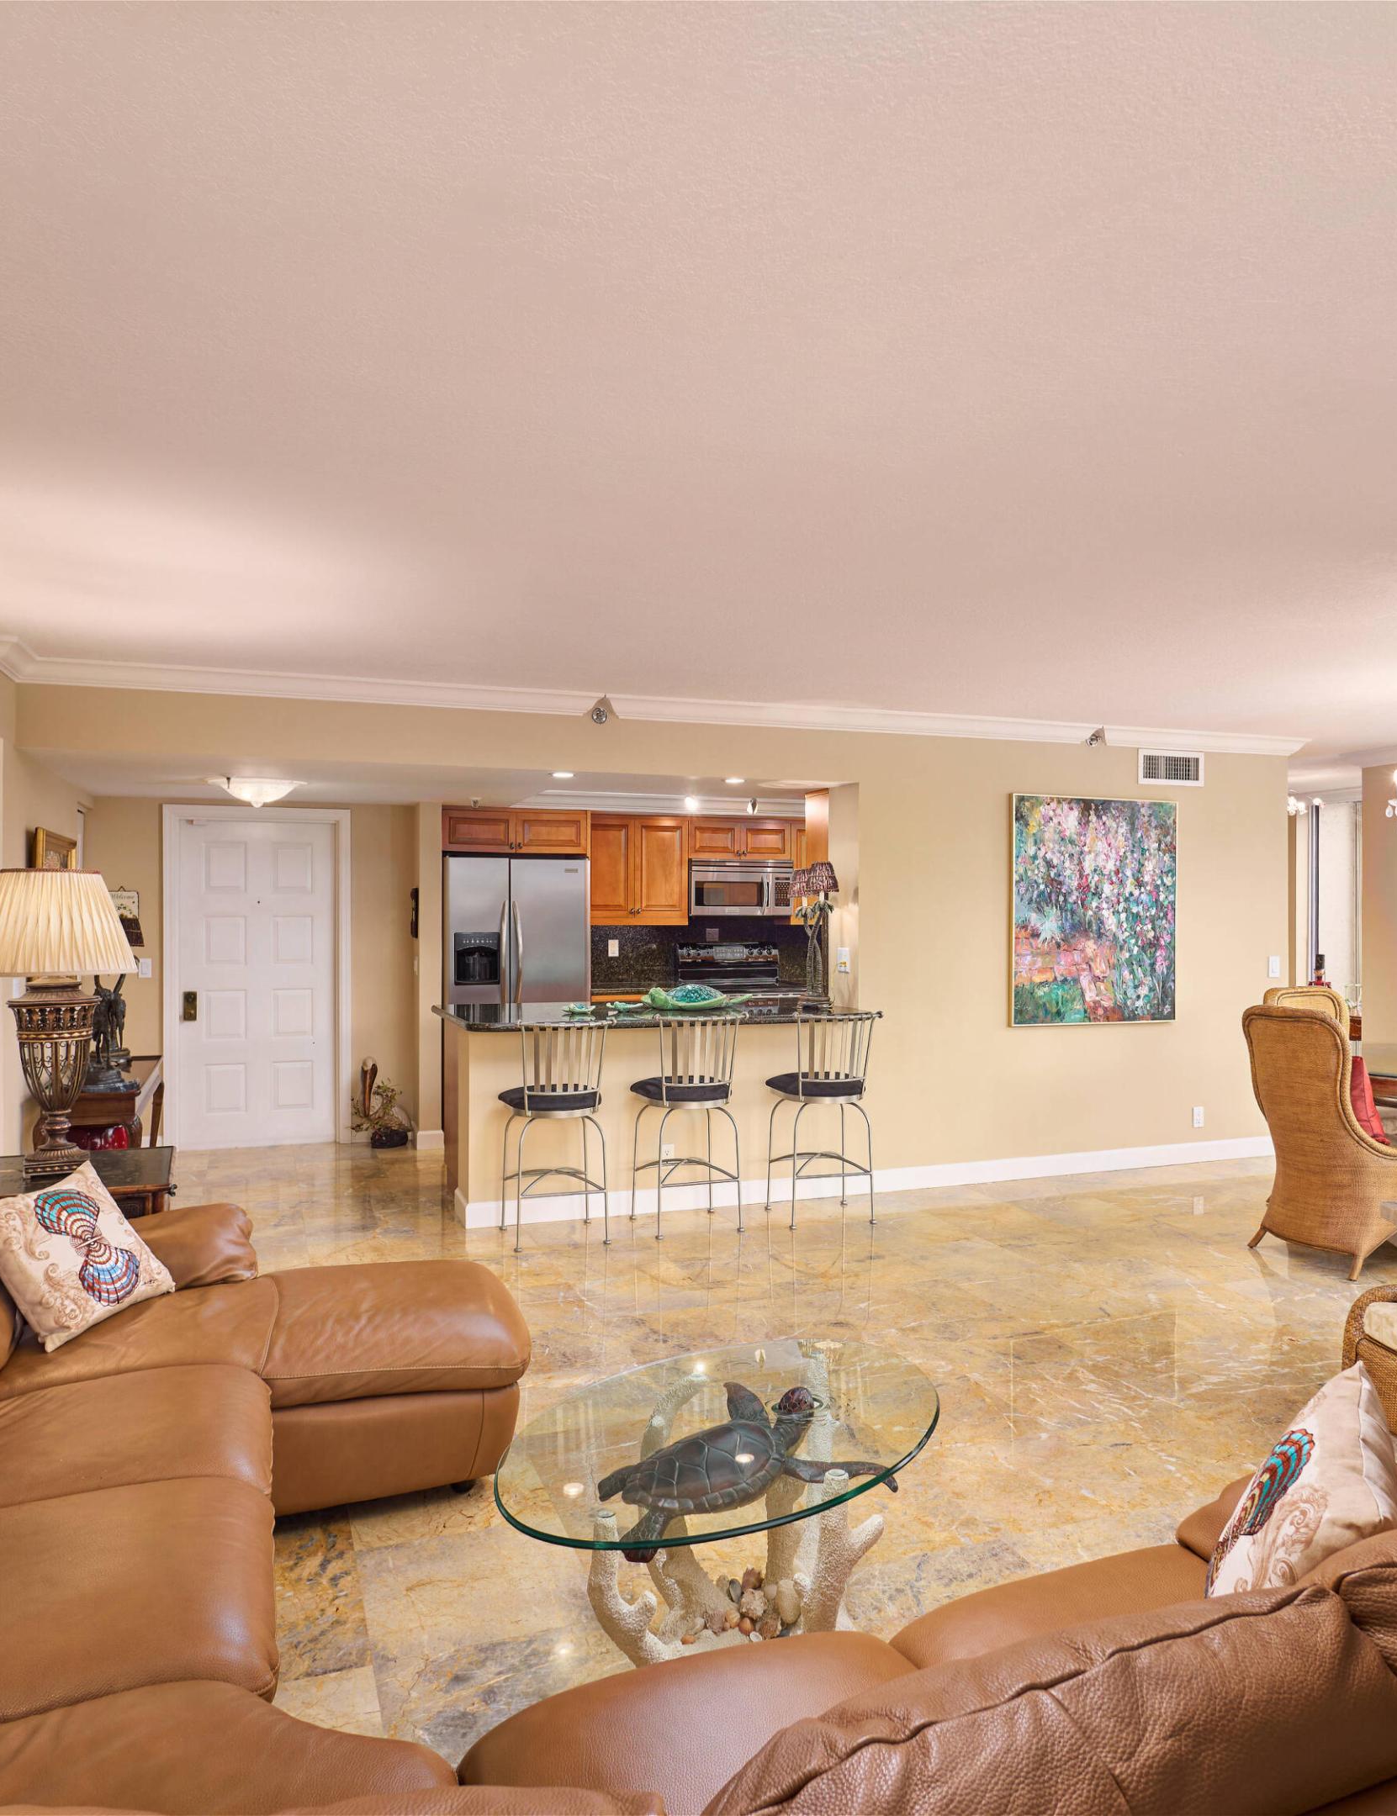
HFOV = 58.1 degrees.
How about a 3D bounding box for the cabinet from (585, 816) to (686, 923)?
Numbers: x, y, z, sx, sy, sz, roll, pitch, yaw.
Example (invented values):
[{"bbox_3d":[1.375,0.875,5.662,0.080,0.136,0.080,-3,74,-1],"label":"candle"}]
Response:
[{"bbox_3d":[-0.453,-0.254,8.497,0.695,0.735,0.330,0,0,-20],"label":"cabinet"}]

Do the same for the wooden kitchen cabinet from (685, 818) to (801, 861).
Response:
[{"bbox_3d":[0.240,-0.472,8.772,0.790,0.300,0.350,0,0,-21],"label":"wooden kitchen cabinet"}]

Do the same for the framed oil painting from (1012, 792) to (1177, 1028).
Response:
[{"bbox_3d":[2.191,0.018,6.934,1.100,1.240,0.045,0,0,-21],"label":"framed oil painting"}]

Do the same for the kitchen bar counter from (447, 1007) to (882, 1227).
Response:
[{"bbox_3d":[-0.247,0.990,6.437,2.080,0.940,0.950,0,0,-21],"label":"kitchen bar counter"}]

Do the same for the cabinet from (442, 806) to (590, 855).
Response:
[{"bbox_3d":[-1.236,-0.477,8.102,0.914,0.270,0.580,0,0,-21],"label":"cabinet"}]

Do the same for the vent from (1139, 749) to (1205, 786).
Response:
[{"bbox_3d":[2.707,-0.795,7.190,0.455,0.200,0.025,0,0,-20],"label":"vent"}]

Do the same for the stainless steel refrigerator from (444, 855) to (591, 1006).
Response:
[{"bbox_3d":[-1.210,0.580,8.026,0.910,1.760,0.740,0,0,-21],"label":"stainless steel refrigerator"}]

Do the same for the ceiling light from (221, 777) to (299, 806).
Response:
[{"bbox_3d":[-2.252,-0.590,6.450,0.410,0.150,0.410,0,0,0],"label":"ceiling light"}]

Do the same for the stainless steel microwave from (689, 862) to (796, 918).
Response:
[{"bbox_3d":[0.235,-0.132,8.759,0.760,0.385,0.400,0,0,-21],"label":"stainless steel microwave"}]

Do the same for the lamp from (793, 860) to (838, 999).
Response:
[{"bbox_3d":[0.614,0.145,6.700,0.260,0.790,0.180,0,0,-20],"label":"lamp"}]

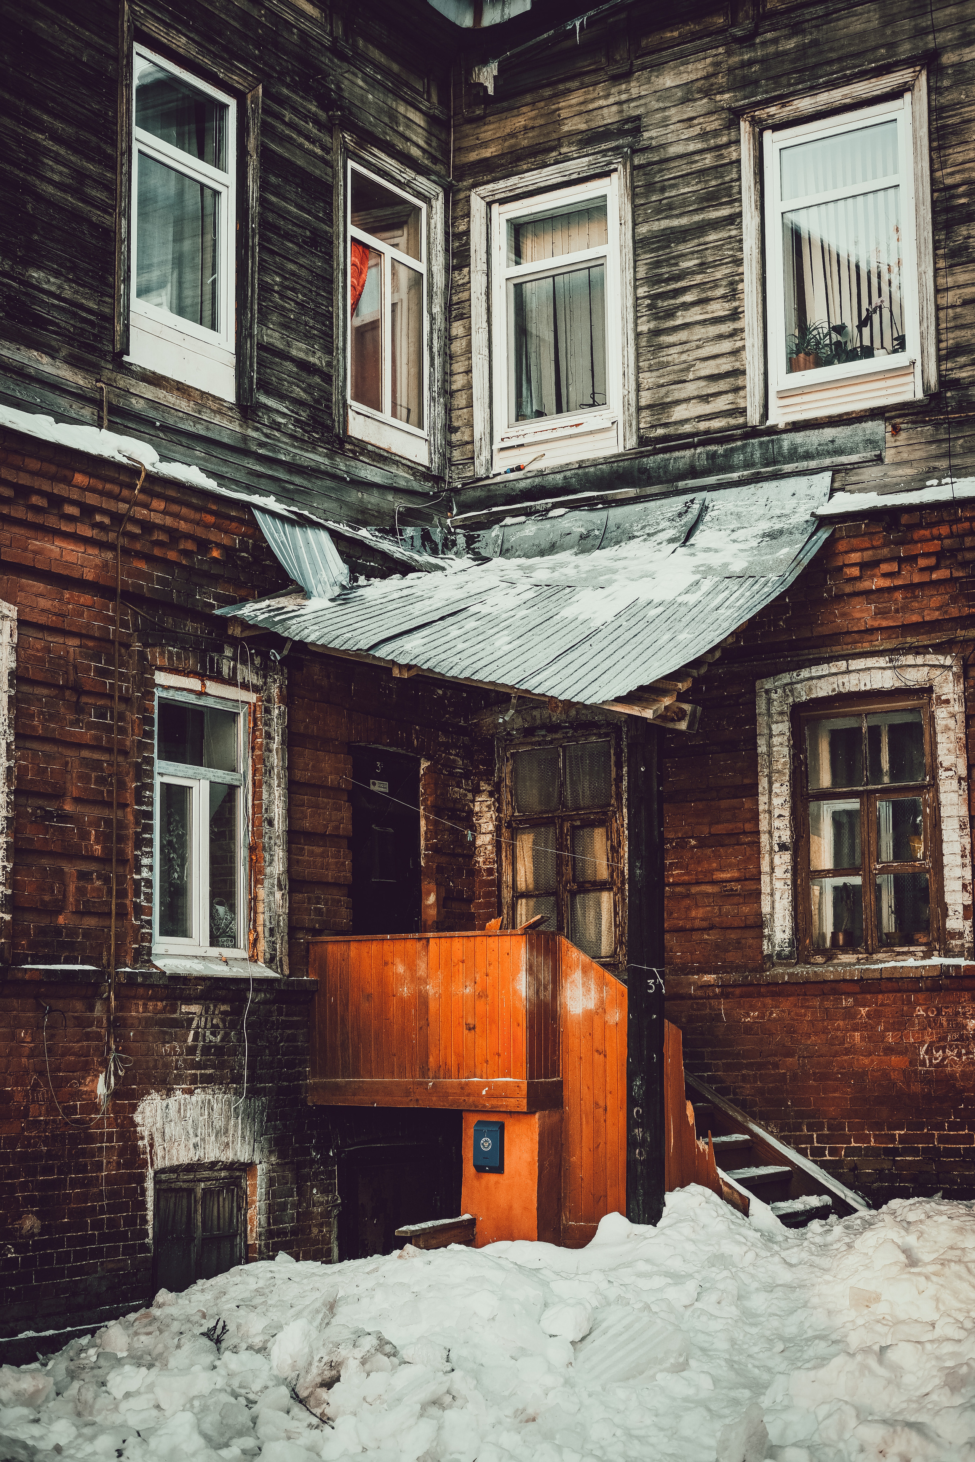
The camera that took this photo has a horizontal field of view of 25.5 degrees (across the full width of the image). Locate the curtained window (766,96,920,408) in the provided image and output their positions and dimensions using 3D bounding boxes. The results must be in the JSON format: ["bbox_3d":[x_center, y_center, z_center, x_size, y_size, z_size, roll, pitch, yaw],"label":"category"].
[{"bbox_3d":[2.432,-3.214,14.708,1.075,2.122,0.100,-6,-10,32],"label":"curtained window"}]

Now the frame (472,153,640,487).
[{"bbox_3d":[0.507,-3.039,15.900,1.392,2.261,0.150,-6,-10,32],"label":"frame"}]

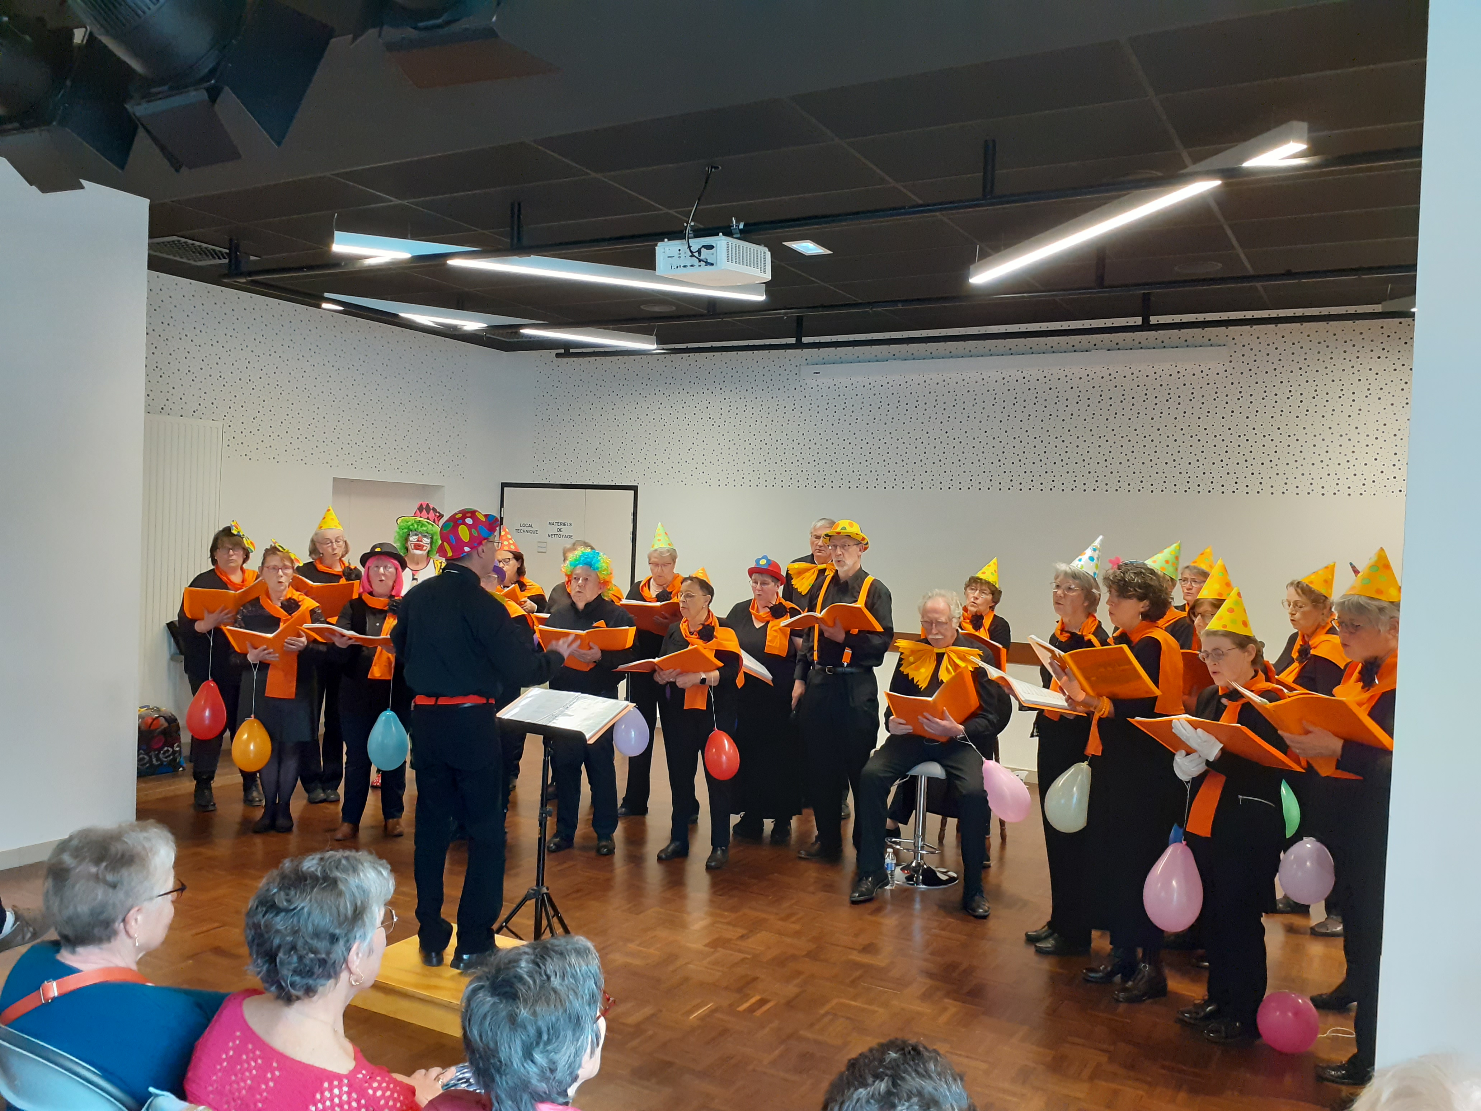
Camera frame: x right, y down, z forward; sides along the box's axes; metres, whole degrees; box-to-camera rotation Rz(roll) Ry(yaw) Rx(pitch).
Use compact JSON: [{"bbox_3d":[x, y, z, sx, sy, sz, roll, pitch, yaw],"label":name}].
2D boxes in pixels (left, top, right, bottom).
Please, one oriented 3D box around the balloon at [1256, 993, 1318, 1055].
[{"bbox_3d":[1.925,1.645,4.060,0.210,0.215,0.230,3,1,25],"label":"balloon"}]

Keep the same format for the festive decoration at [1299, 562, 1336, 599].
[{"bbox_3d":[2.735,0.116,5.480,0.160,0.170,0.160,31,-21,0],"label":"festive decoration"}]

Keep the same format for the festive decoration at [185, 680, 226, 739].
[{"bbox_3d":[-3.120,0.899,6.750,0.215,0.335,0.215,5,0,-25],"label":"festive decoration"}]

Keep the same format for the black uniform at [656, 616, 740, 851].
[{"bbox_3d":[-0.231,0.938,6.240,0.440,1.270,0.300,3,2,30],"label":"black uniform"}]

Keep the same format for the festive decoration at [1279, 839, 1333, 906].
[{"bbox_3d":[2.000,1.116,4.080,0.205,0.240,0.205,2,1,0],"label":"festive decoration"}]

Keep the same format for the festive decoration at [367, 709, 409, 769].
[{"bbox_3d":[-1.876,0.979,6.150,0.213,0.313,0.213,2,1,-17],"label":"festive decoration"}]

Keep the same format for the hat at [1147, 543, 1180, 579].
[{"bbox_3d":[1.830,0.023,5.000,0.160,0.160,0.160,32,-3,-18],"label":"hat"}]

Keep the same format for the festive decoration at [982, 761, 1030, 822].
[{"bbox_3d":[1.276,1.141,5.600,0.210,0.325,0.210,-30,0,11],"label":"festive decoration"}]

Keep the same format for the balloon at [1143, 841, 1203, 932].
[{"bbox_3d":[1.536,1.175,4.101,0.210,0.325,0.210,2,1,0],"label":"balloon"}]

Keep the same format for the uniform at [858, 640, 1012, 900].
[{"bbox_3d":[0.989,1.027,5.780,0.640,1.200,0.620,2,1,16],"label":"uniform"}]

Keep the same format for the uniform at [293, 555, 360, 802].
[{"bbox_3d":[-2.581,0.757,7.200,0.440,1.460,0.320,1,1,-25],"label":"uniform"}]

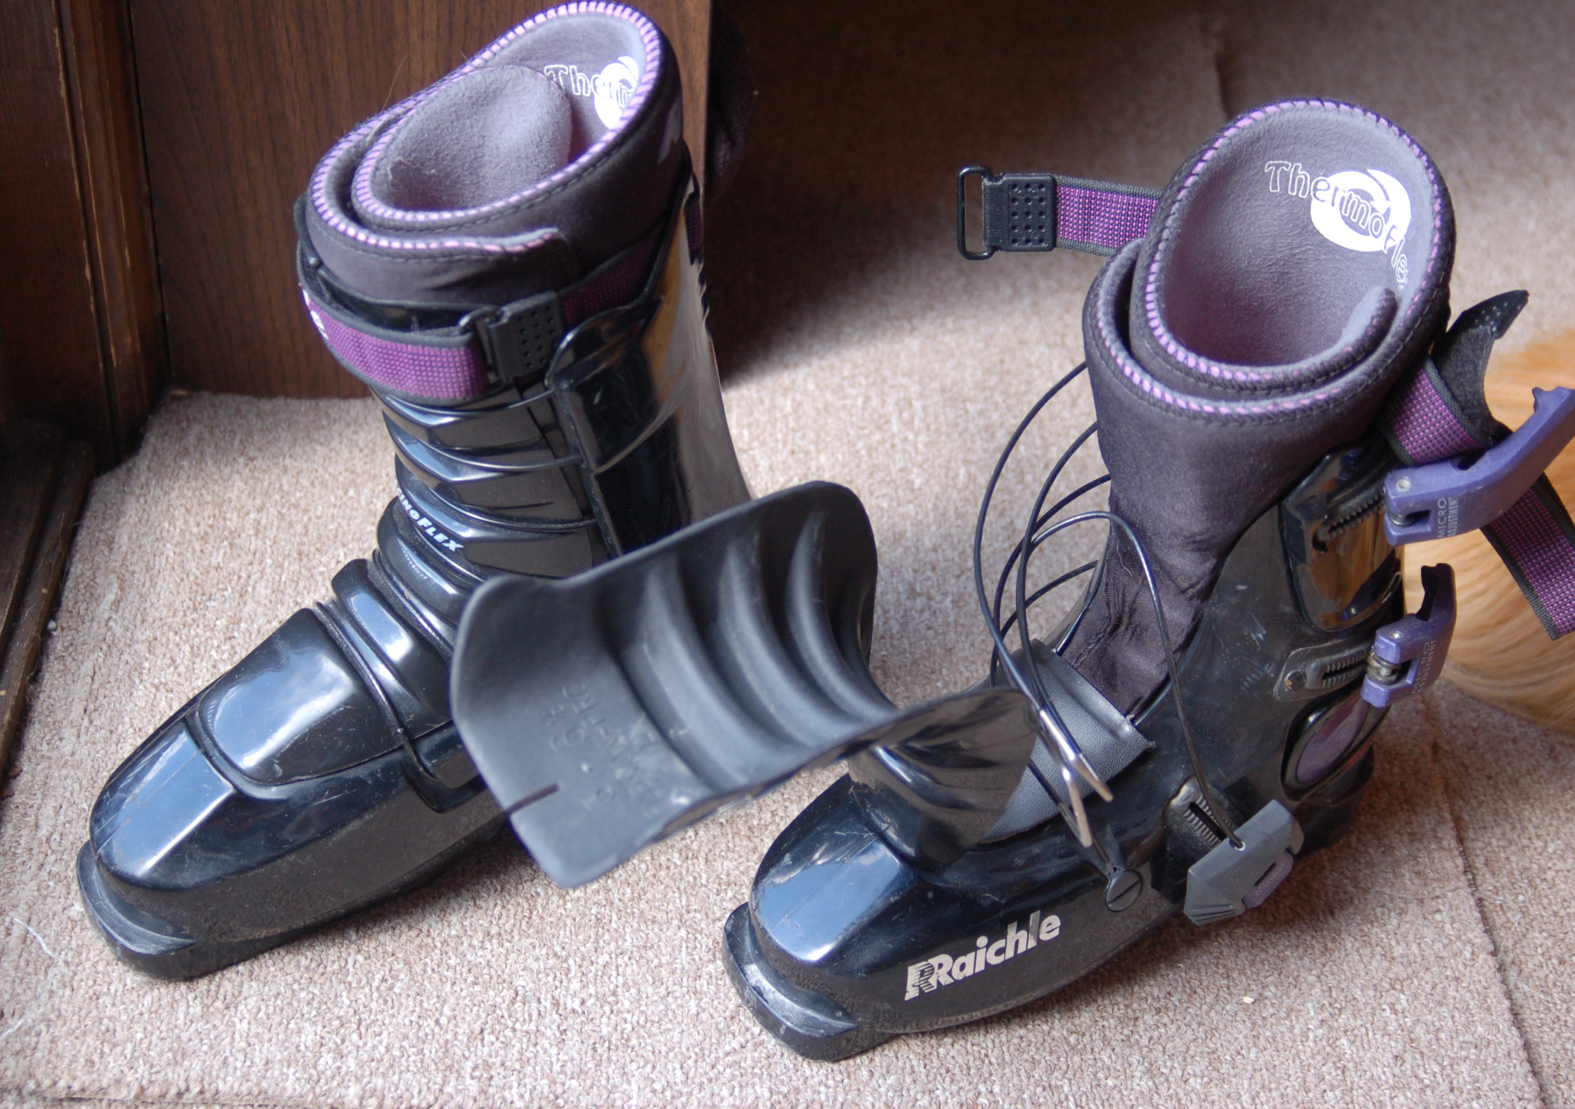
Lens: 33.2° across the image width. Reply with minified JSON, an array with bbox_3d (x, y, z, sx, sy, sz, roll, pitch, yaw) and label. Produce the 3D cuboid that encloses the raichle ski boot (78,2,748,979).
[{"bbox_3d":[-0.132,-0.029,0.955,0.289,0.325,0.118,-19,43,-26],"label":"raichle ski boot"}]

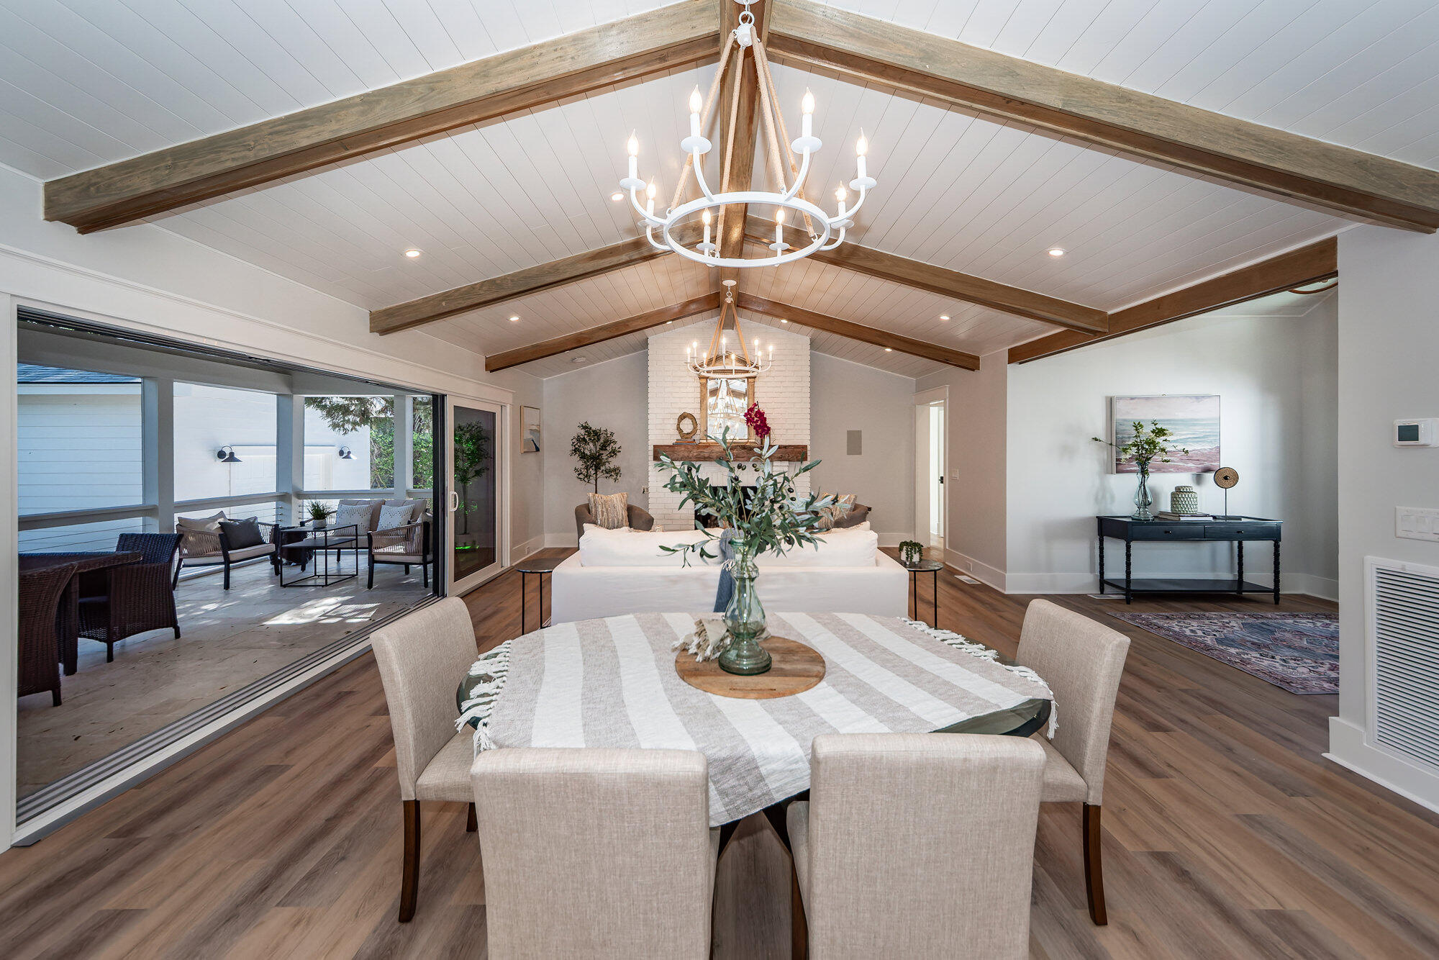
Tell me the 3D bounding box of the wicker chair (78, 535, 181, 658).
[{"bbox_3d":[-4.480,0.830,3.580,0.590,0.820,0.620,0,2,0],"label":"wicker chair"}]

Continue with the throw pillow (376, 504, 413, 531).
[{"bbox_3d":[-4.550,0.580,6.750,0.490,0.470,0.160,0,-16,-6],"label":"throw pillow"}]

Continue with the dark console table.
[{"bbox_3d":[4.730,0.800,4.860,1.500,0.810,0.420,0,2,0],"label":"dark console table"}]

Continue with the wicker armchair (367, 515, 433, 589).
[{"bbox_3d":[-3.470,0.780,5.580,0.760,0.790,0.680,0,2,0],"label":"wicker armchair"}]

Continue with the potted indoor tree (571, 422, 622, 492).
[{"bbox_3d":[-1.660,0.124,6.450,0.680,1.810,0.680,0,2,0],"label":"potted indoor tree"}]

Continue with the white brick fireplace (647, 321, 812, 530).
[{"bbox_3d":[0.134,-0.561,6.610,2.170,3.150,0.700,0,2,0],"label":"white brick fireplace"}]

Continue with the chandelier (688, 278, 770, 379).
[{"bbox_3d":[0.100,-1.500,4.800,0.850,0.970,0.850,0,2,0],"label":"chandelier"}]

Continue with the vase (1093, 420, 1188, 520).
[{"bbox_3d":[4.200,-0.100,4.800,0.850,1.000,0.470,0,2,0],"label":"vase"}]

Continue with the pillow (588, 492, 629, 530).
[{"bbox_3d":[-1.370,0.385,5.900,0.490,0.480,0.160,-1,-16,-17],"label":"pillow"}]

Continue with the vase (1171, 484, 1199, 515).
[{"bbox_3d":[4.440,0.182,4.580,0.190,0.250,0.190,0,2,0],"label":"vase"}]

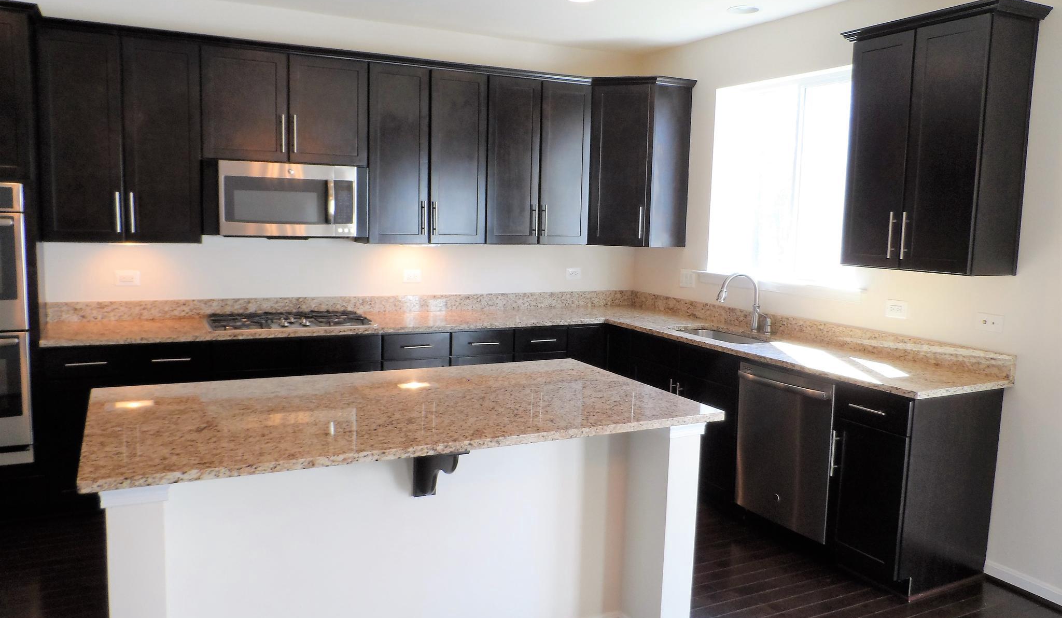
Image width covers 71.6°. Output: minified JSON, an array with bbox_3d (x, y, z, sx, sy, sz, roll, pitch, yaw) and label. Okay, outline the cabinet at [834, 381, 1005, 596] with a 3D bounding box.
[{"bbox_3d":[1.724,0.771,3.337,0.632,0.876,0.369,-2,8,-27],"label":"cabinet"}]

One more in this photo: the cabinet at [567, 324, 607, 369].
[{"bbox_3d":[0.229,0.503,5.196,0.332,0.875,0.632,-2,8,-27],"label":"cabinet"}]

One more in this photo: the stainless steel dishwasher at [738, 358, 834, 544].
[{"bbox_3d":[1.484,0.680,3.745,0.615,0.775,0.597,-2,8,-27],"label":"stainless steel dishwasher"}]

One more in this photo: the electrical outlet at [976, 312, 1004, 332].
[{"bbox_3d":[2.063,0.059,3.312,0.008,0.076,0.121,-2,8,-27],"label":"electrical outlet"}]

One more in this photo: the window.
[{"bbox_3d":[1.513,-0.776,4.401,0.100,1.205,1.195,-2,8,-27],"label":"window"}]

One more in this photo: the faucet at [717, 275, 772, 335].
[{"bbox_3d":[1.266,-0.035,4.402,0.275,0.356,0.120,0,7,-13],"label":"faucet"}]

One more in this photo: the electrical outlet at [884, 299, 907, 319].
[{"bbox_3d":[1.846,0.001,3.725,0.008,0.083,0.121,-2,8,-27],"label":"electrical outlet"}]

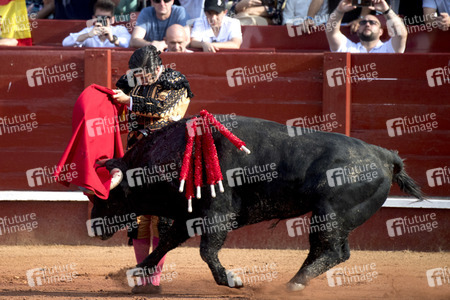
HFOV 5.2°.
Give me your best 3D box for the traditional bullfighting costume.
[{"bbox_3d":[-0.474,0.198,33.600,0.480,1.500,0.400,3,7,23],"label":"traditional bullfighting costume"}]

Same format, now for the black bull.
[{"bbox_3d":[0.209,0.348,33.150,2.200,1.160,0.660,0,6,5],"label":"black bull"}]

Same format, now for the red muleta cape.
[{"bbox_3d":[-0.896,-0.057,33.300,0.460,0.770,0.360,2,6,17],"label":"red muleta cape"}]

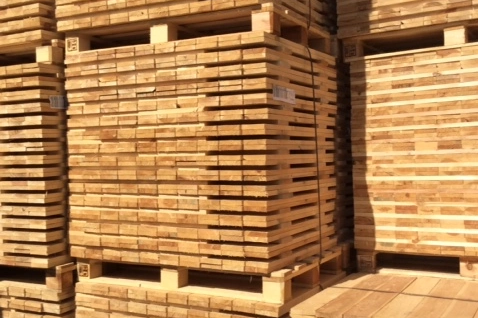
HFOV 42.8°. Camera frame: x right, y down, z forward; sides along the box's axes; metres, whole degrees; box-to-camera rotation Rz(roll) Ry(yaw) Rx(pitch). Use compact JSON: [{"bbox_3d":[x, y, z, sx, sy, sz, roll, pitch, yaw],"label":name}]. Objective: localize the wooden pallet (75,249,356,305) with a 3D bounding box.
[{"bbox_3d":[-0.129,0.505,2.936,1.062,0.125,0.697,0,1,28],"label":"wooden pallet"}]

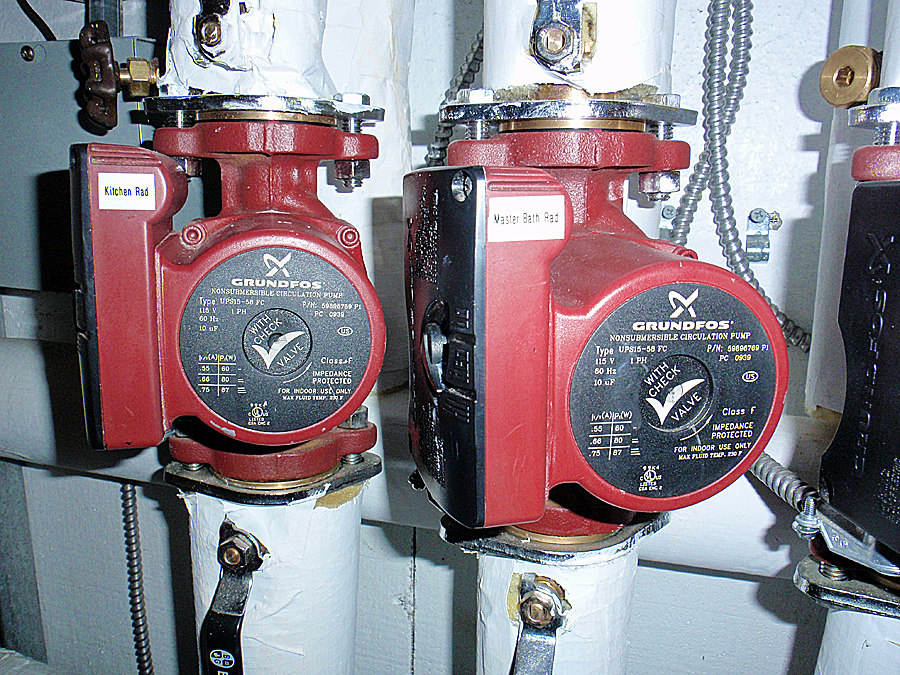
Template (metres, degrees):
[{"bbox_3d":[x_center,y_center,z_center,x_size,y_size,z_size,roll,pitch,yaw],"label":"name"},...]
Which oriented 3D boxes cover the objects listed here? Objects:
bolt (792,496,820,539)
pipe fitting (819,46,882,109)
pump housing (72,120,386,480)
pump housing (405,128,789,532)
[{"bbox_3d":[0.135,0.068,0.275,0.010,0.017,0.010,4,12,17],"label":"bolt"},{"bbox_3d":[0.164,-0.105,0.294,0.015,0.023,0.023,-4,12,-22],"label":"pipe fitting"},{"bbox_3d":[-0.089,-0.012,0.329,0.122,0.165,0.134,-1,11,-14],"label":"pump housing"},{"bbox_3d":[0.048,0.003,0.288,0.122,0.165,0.134,-2,12,-10],"label":"pump housing"}]

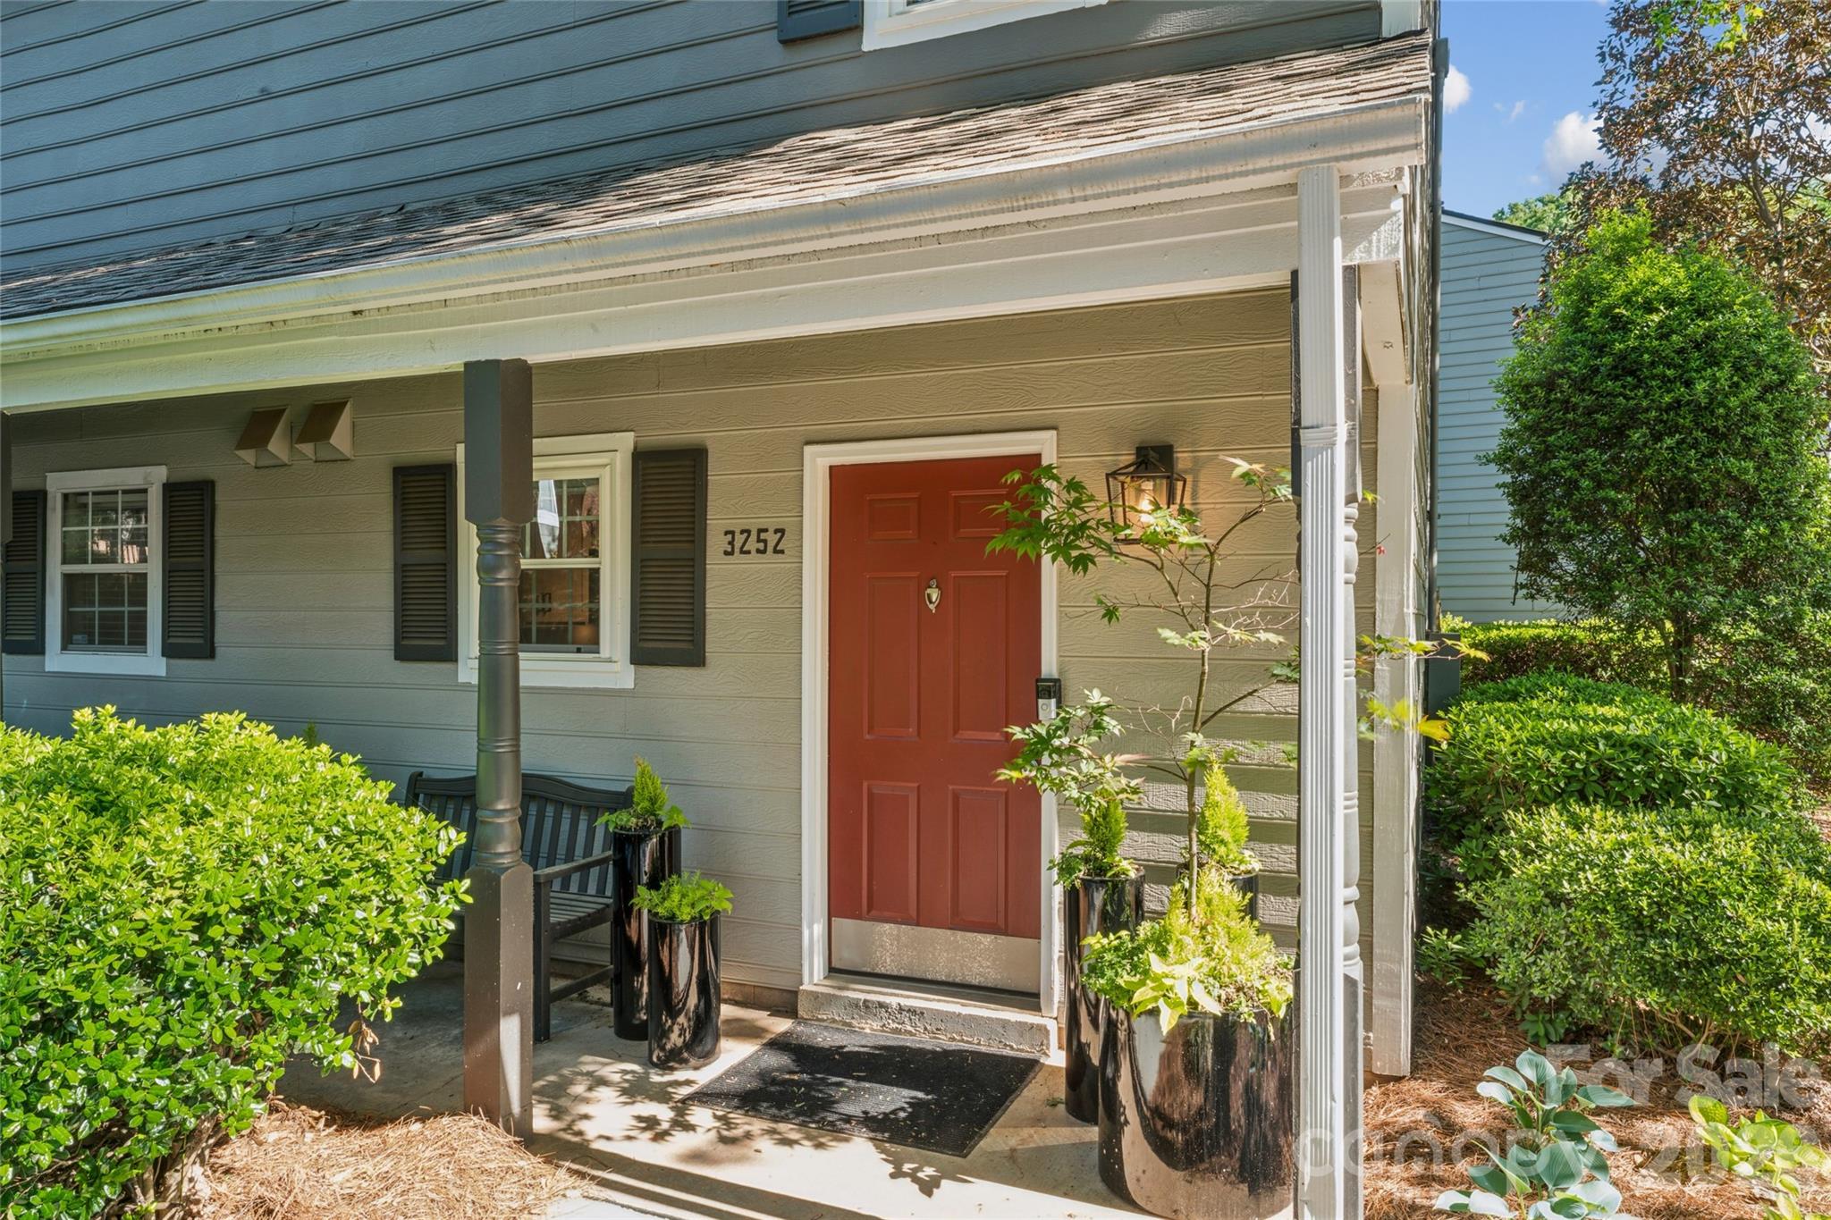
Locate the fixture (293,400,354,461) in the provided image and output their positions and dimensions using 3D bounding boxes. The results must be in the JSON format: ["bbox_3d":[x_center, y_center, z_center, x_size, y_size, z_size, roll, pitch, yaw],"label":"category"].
[{"bbox_3d":[-2.824,-0.860,5.816,0.238,0.285,0.126,0,0,23],"label":"fixture"}]

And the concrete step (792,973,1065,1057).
[{"bbox_3d":[0.061,1.576,4.750,1.055,0.124,0.210,0,0,24],"label":"concrete step"}]

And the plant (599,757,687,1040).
[{"bbox_3d":[-1.064,1.109,4.765,0.326,1.067,0.326,0,0,0],"label":"plant"}]

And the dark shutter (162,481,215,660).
[{"bbox_3d":[-3.781,-0.204,6.364,0.370,0.914,0.040,0,0,24],"label":"dark shutter"}]

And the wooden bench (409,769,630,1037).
[{"bbox_3d":[-1.860,1.178,5.112,1.290,0.920,0.610,0,0,24],"label":"wooden bench"}]

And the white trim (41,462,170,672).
[{"bbox_3d":[-4.407,-0.206,6.642,0.990,1.104,0.050,0,0,24],"label":"white trim"}]

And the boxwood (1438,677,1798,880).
[{"bbox_3d":[3.526,0.935,6.149,1.650,1.120,1.700,0,0,24],"label":"boxwood"}]

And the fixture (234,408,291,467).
[{"bbox_3d":[-3.264,-0.869,6.076,0.252,0.299,0.145,0,0,24],"label":"fixture"}]

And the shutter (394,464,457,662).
[{"bbox_3d":[-2.273,-0.215,5.694,0.375,0.906,0.040,0,0,24],"label":"shutter"}]

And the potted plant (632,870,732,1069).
[{"bbox_3d":[-0.855,1.299,4.478,0.340,0.686,0.340,0,0,0],"label":"potted plant"}]

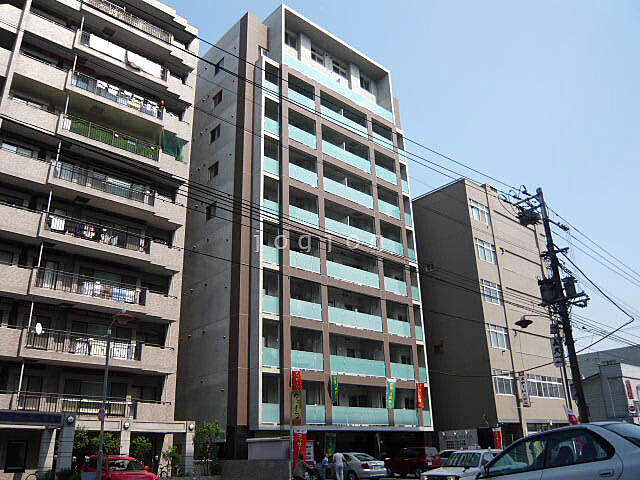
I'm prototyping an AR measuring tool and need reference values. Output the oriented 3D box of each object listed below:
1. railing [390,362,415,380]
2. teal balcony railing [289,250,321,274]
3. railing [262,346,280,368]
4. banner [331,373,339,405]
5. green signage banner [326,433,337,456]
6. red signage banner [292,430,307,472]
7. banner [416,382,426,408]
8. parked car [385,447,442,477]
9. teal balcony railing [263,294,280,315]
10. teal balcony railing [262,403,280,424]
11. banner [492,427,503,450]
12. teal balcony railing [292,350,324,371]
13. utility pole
[{"bbox_3d":[5.572,8.757,34.651,2.430,1.000,0.100,17,-28,-40],"label":"railing"},{"bbox_3d":[-0.857,1.312,30.397,2.351,0.941,0.080,17,-28,-39],"label":"teal balcony railing"},{"bbox_3d":[-2.577,6.263,27.410,1.160,1.040,0.080,17,-28,-38],"label":"railing"},{"bbox_3d":[0.846,8.520,29.405,0.450,1.680,0.060,9,-24,-26],"label":"banner"},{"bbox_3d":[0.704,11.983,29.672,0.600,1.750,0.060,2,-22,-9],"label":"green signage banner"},{"bbox_3d":[-0.962,9.904,24.300,0.580,1.750,0.060,1,-22,-8],"label":"red signage banner"},{"bbox_3d":[6.763,10.402,34.564,0.520,1.650,0.060,7,-23,-22],"label":"banner"},{"bbox_3d":[6.029,15.112,35.475,1.700,1.600,4.200,17,-28,-38],"label":"parked car"},{"bbox_3d":[-2.709,3.665,29.131,1.220,1.000,0.100,17,-28,-40],"label":"teal balcony railing"},{"bbox_3d":[-2.485,8.872,26.366,1.160,1.040,0.080,17,-28,-38],"label":"teal balcony railing"},{"bbox_3d":[11.187,12.582,32.172,0.600,1.750,0.060,-3,-22,3],"label":"banner"},{"bbox_3d":[-0.689,6.816,29.169,2.420,1.000,0.100,17,-28,-40],"label":"teal balcony railing"},{"bbox_3d":[9.039,3.153,19.121,1.100,11.300,1.900,17,-28,-38],"label":"utility pole"}]

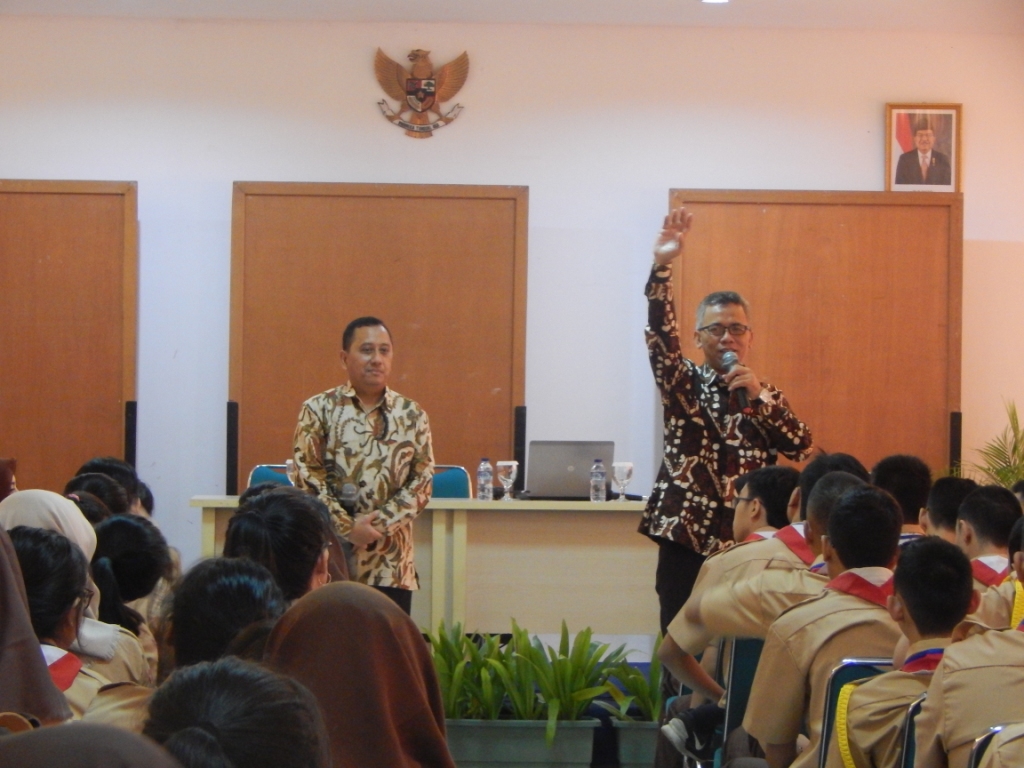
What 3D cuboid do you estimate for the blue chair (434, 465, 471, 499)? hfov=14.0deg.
[{"bbox_3d":[-0.399,0.742,17.150,0.460,0.820,0.500,1,0,-3],"label":"blue chair"}]

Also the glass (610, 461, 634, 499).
[{"bbox_3d":[0.439,0.388,16.550,0.085,0.157,0.085,1,0,-3],"label":"glass"}]

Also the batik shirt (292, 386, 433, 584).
[{"bbox_3d":[-0.520,0.360,14.500,0.485,0.715,0.290,1,0,-7],"label":"batik shirt"}]

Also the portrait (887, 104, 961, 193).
[{"bbox_3d":[1.758,-0.992,17.800,0.320,0.420,0.030,1,0,-3],"label":"portrait"}]

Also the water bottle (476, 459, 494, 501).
[{"bbox_3d":[-0.105,0.382,16.500,0.062,0.172,0.062,1,0,-3],"label":"water bottle"}]

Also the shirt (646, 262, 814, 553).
[{"bbox_3d":[0.730,0.083,14.200,0.570,0.970,0.360,1,0,-7],"label":"shirt"}]

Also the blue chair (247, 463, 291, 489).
[{"bbox_3d":[-0.853,0.742,17.150,0.460,0.820,0.500,1,0,-3],"label":"blue chair"}]

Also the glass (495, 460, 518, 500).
[{"bbox_3d":[-0.018,0.387,16.550,0.085,0.157,0.085,1,0,-3],"label":"glass"}]

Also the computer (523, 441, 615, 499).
[{"bbox_3d":[0.234,0.347,16.720,0.340,0.235,0.270,1,0,-2],"label":"computer"}]

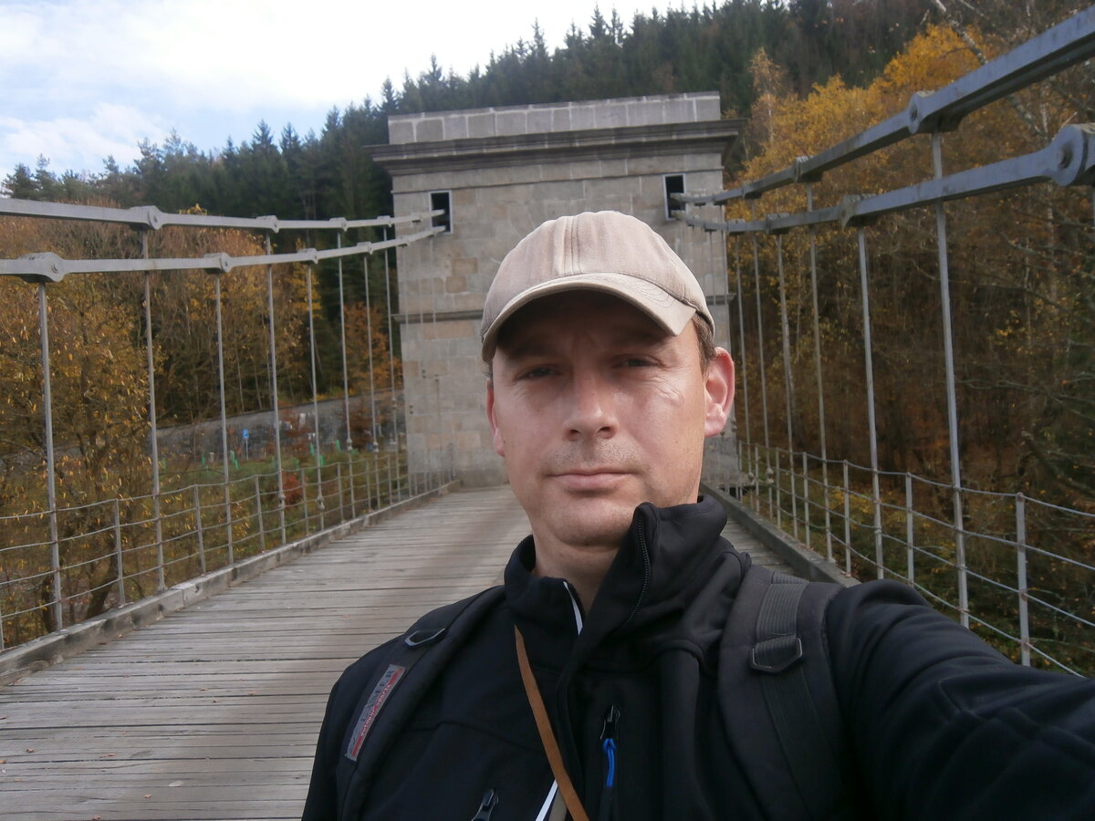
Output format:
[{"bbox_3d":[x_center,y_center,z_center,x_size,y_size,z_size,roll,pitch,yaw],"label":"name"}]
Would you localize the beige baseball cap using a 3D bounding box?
[{"bbox_3d":[0.031,-0.096,0.610,0.177,0.122,0.270,-5,-4,11],"label":"beige baseball cap"}]

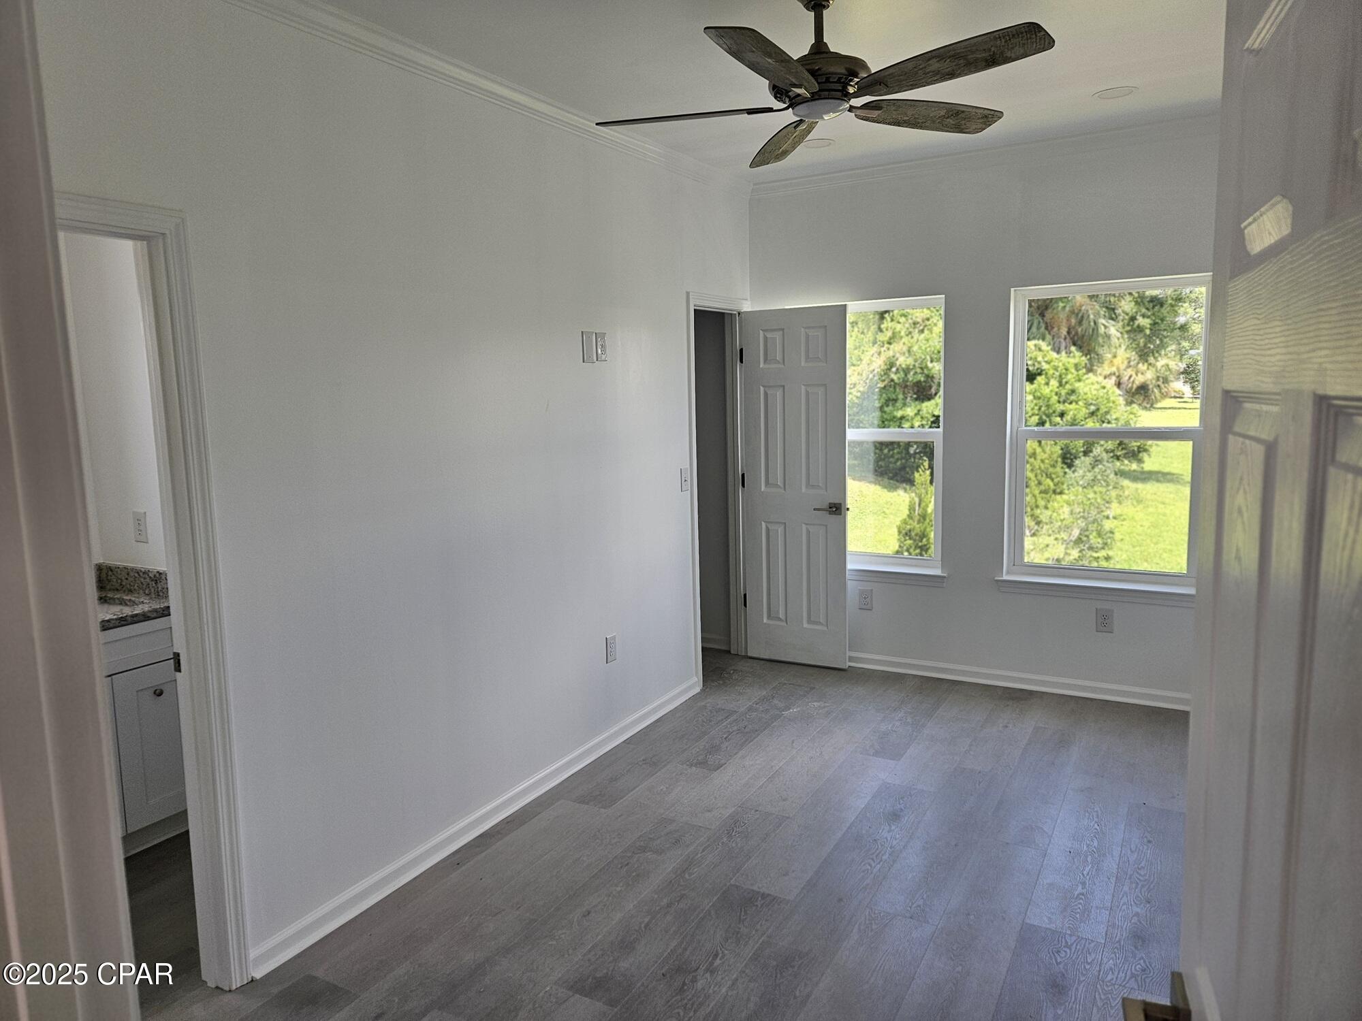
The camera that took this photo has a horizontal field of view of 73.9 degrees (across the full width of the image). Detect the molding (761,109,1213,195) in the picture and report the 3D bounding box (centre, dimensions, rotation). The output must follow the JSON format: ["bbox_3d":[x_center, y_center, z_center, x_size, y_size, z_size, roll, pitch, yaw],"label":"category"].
[{"bbox_3d":[1.459,-1.760,4.549,2.500,0.080,0.066,3,9,29],"label":"molding"}]

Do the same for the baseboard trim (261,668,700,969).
[{"bbox_3d":[-0.562,1.121,3.749,0.017,0.088,2.670,3,9,29],"label":"baseboard trim"}]

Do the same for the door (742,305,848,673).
[{"bbox_3d":[0.665,-0.114,5.196,0.610,2.030,0.036,2,9,26],"label":"door"}]

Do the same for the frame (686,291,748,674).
[{"bbox_3d":[0.193,-0.117,5.097,0.130,2.120,0.740,3,9,29],"label":"frame"}]

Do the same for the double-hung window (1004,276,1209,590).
[{"bbox_3d":[2.093,-0.367,4.497,0.880,1.490,0.100,3,9,29],"label":"double-hung window"}]

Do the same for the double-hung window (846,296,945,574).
[{"bbox_3d":[1.042,-0.420,5.088,0.880,1.490,0.100,3,9,29],"label":"double-hung window"}]

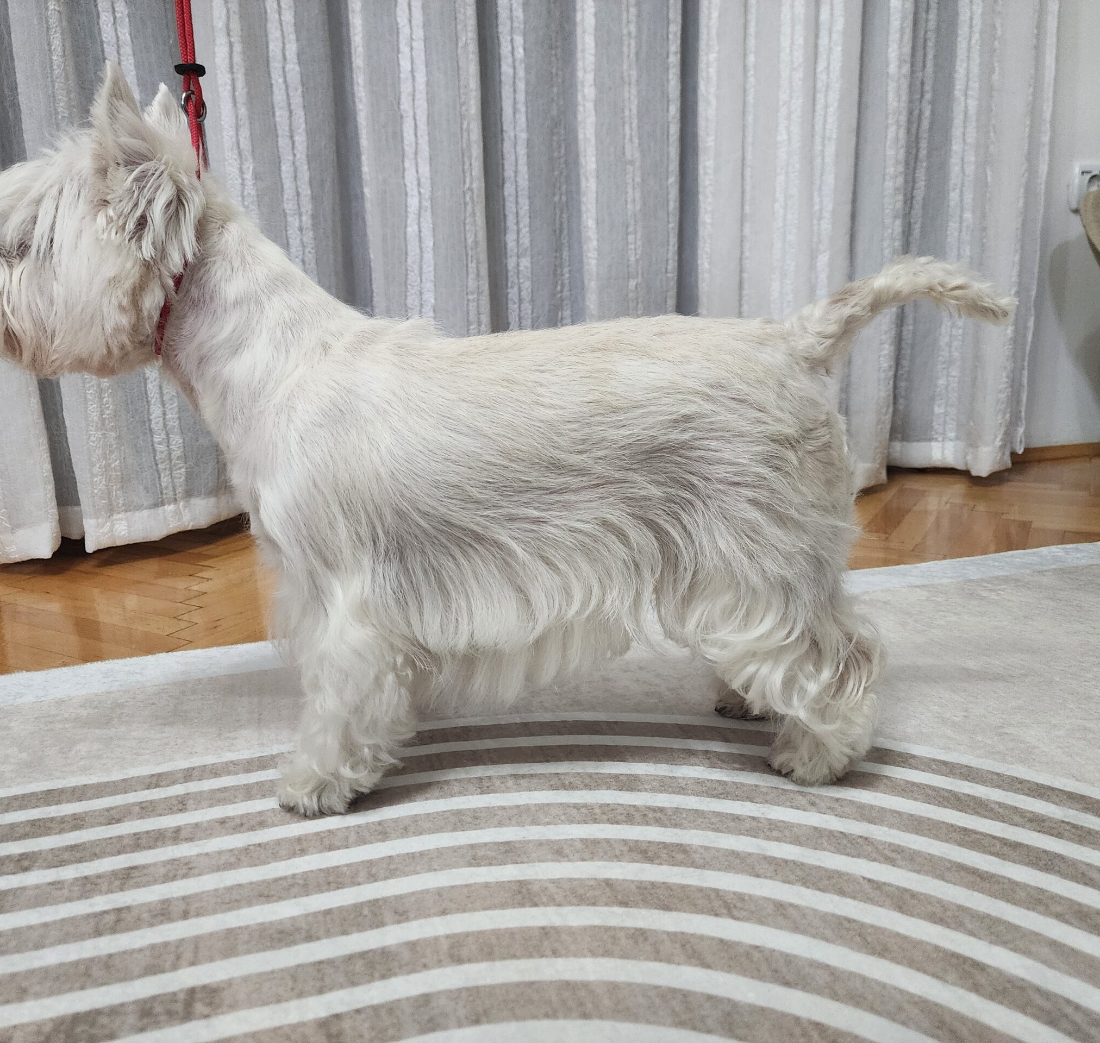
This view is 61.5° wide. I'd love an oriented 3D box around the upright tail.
[{"bbox_3d":[0.209,-0.126,0.557,0.131,0.061,0.043,-2,13,-3],"label":"upright tail"}]

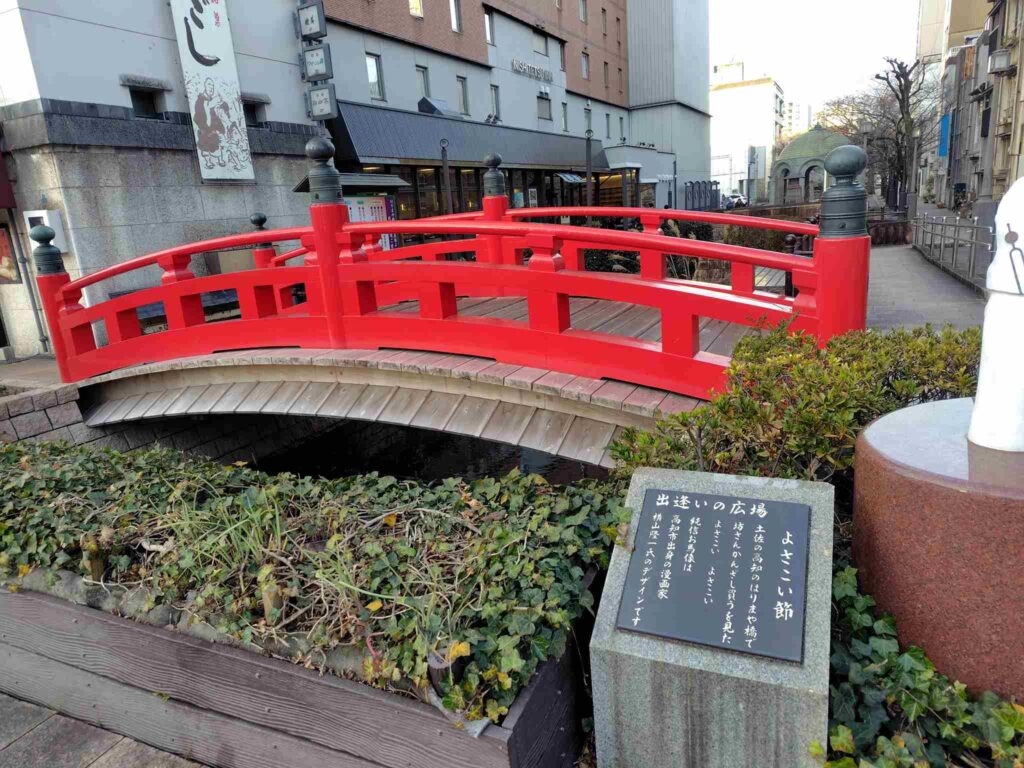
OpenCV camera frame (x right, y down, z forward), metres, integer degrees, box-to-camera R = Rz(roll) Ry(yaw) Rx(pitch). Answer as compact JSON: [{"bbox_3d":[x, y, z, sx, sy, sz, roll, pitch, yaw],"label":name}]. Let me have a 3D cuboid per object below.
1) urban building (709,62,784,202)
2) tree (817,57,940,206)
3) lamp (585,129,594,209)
[{"bbox_3d":[31.030,-32.801,90.826,8.600,16.600,12.500,3,16,26],"label":"urban building"},{"bbox_3d":[16.967,-11.274,31.540,5.200,6.750,4.700,3,16,26],"label":"tree"},{"bbox_3d":[2.201,-5.132,18.672,0.220,3.500,0.200,3,16,26],"label":"lamp"}]

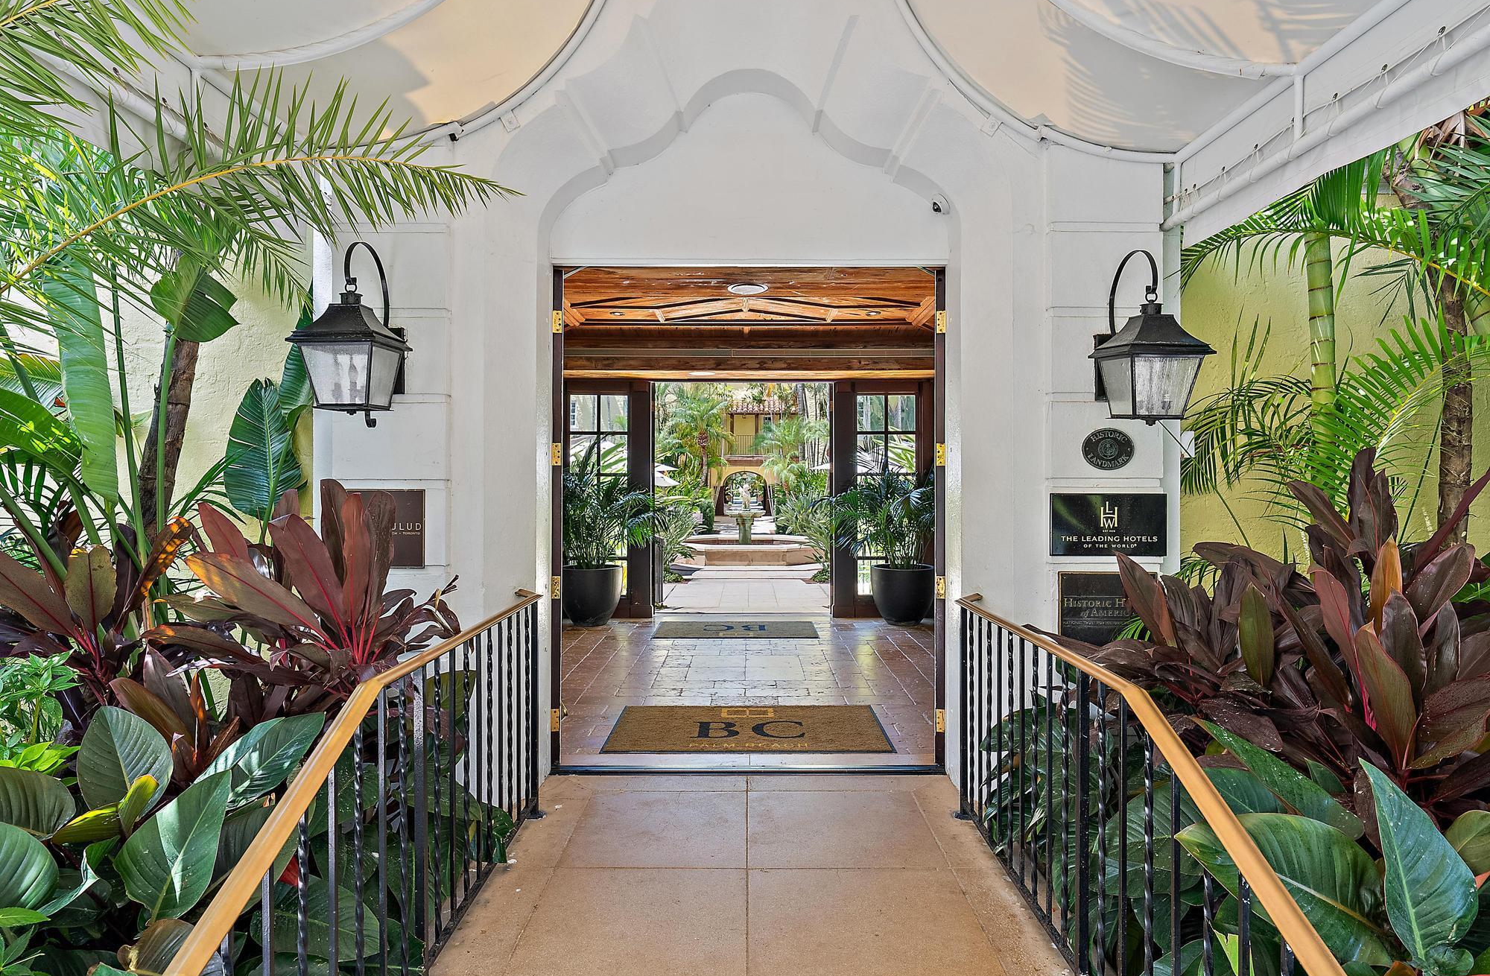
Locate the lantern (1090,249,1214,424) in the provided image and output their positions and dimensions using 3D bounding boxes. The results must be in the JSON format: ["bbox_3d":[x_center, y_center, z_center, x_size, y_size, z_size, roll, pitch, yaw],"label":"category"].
[{"bbox_3d":[1.573,-0.597,3.295,0.335,0.700,0.500,0,0,0],"label":"lantern"}]

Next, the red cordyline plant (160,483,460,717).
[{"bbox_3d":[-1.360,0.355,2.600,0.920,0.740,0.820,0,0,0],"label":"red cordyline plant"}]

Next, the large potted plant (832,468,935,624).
[{"bbox_3d":[1.470,0.580,8.220,1.200,1.560,1.080,0,0,0],"label":"large potted plant"}]

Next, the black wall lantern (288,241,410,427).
[{"bbox_3d":[-1.523,-0.618,3.295,0.335,0.735,0.500,0,0,0],"label":"black wall lantern"}]

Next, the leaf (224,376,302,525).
[{"bbox_3d":[-2.330,-0.177,4.000,0.370,0.700,0.170,0,0,-18],"label":"leaf"}]

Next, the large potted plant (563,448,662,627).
[{"bbox_3d":[-1.470,0.490,8.220,1.200,1.740,1.080,0,0,0],"label":"large potted plant"}]

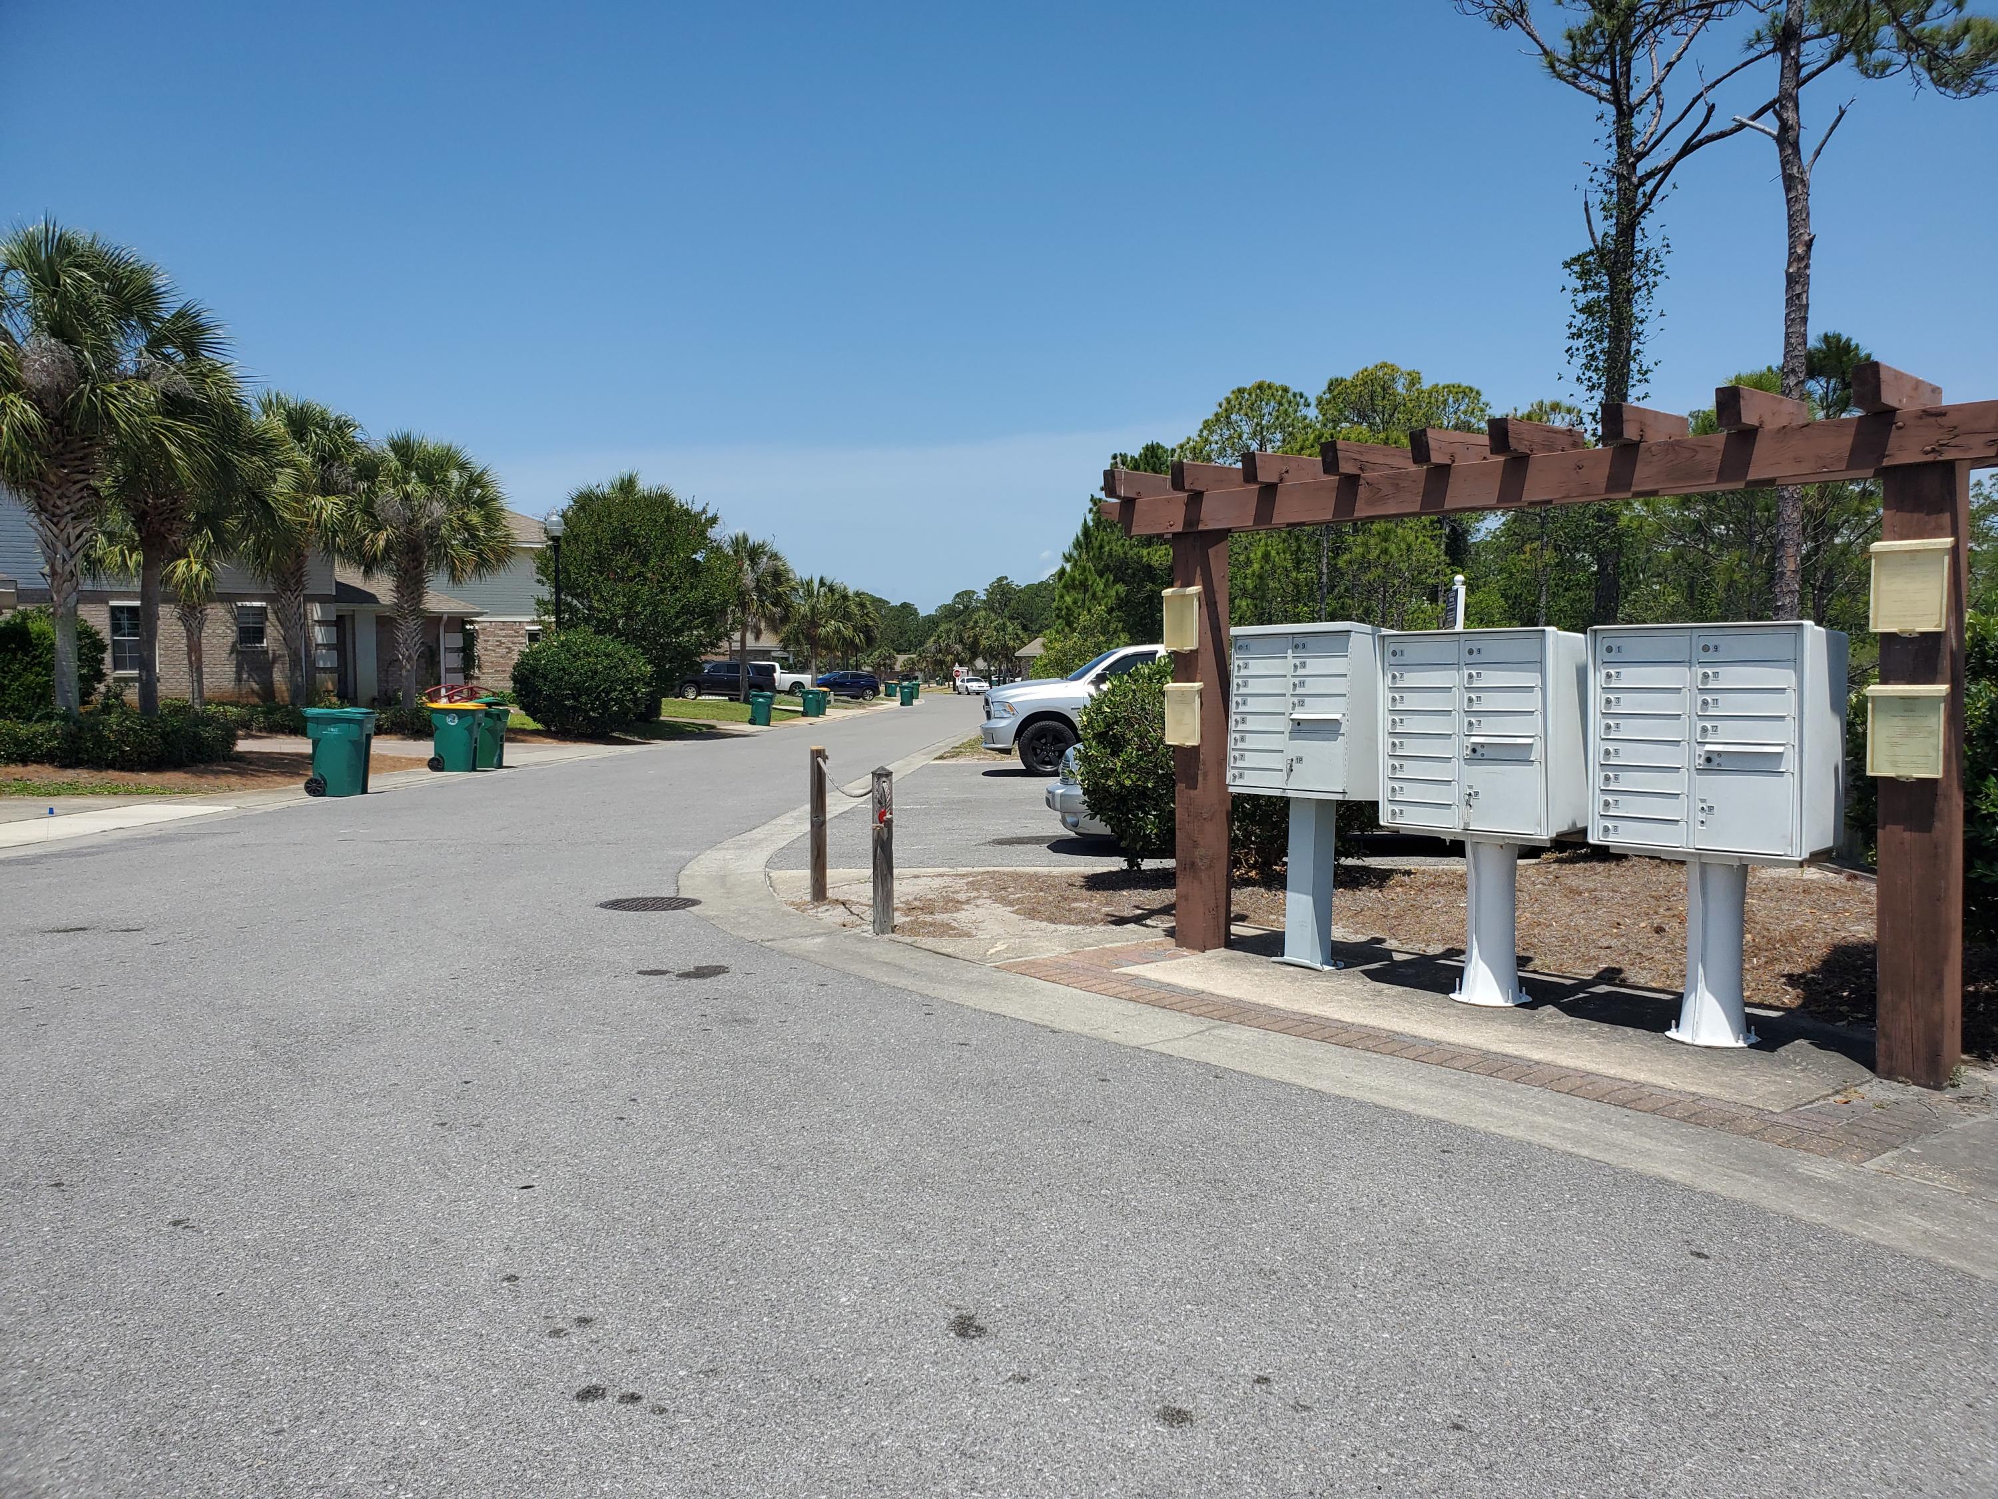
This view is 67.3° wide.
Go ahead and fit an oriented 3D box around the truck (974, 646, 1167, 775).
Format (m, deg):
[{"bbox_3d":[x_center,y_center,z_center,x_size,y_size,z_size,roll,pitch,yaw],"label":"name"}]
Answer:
[{"bbox_3d":[2.557,-0.667,23.531,5.820,1.930,2.030,-1,3,-5],"label":"truck"}]

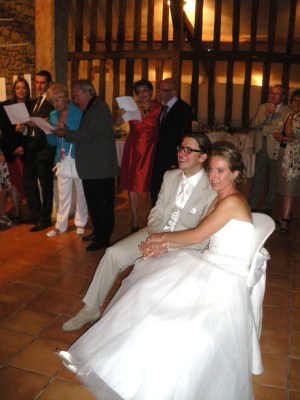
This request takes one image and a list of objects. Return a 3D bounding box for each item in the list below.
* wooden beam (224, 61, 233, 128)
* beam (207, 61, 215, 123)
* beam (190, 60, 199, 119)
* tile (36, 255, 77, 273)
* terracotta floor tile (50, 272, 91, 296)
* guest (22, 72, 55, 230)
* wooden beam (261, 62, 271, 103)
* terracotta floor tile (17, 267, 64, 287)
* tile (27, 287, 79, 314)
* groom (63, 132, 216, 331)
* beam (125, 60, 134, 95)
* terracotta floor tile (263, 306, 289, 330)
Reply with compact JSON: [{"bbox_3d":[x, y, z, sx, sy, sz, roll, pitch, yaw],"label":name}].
[{"bbox_3d":[1.544,-2.068,8.204,0.130,1.292,0.130,2,14,3],"label":"wooden beam"},{"bbox_3d":[1.188,-2.077,8.201,0.130,1.272,0.130,2,14,3],"label":"beam"},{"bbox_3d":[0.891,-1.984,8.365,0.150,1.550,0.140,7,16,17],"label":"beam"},{"bbox_3d":[-0.848,0.605,3.892,0.300,0.020,0.300,7,16,17],"label":"tile"},{"bbox_3d":[-0.635,0.702,3.438,0.300,0.020,0.300,5,15,18],"label":"terracotta floor tile"},{"bbox_3d":[-1.282,-0.526,4.701,0.500,1.750,0.400,11,17,36],"label":"guest"},{"bbox_3d":[2.256,-2.048,8.199,0.140,1.253,0.130,2,14,3],"label":"wooden beam"},{"bbox_3d":[-0.947,0.679,3.608,0.300,0.020,0.300,7,16,17],"label":"terracotta floor tile"},{"bbox_3d":[-0.732,0.771,3.152,0.300,0.020,0.300,5,15,18],"label":"tile"},{"bbox_3d":[-0.058,0.214,2.878,1.000,1.320,0.580,-10,19,-37],"label":"groom"},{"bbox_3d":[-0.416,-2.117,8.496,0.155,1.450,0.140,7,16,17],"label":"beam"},{"bbox_3d":[0.836,0.836,2.968,0.300,0.020,0.300,5,15,18],"label":"terracotta floor tile"}]

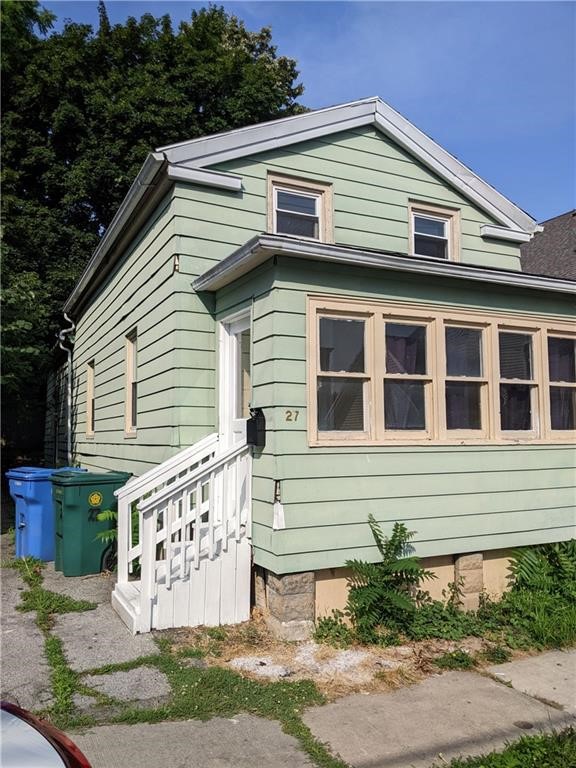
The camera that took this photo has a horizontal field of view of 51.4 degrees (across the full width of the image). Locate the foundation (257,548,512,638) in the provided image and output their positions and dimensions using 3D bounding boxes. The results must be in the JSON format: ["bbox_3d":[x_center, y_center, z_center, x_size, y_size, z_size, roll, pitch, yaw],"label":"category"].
[{"bbox_3d":[0.986,1.841,5.561,2.564,0.536,0.450,2,-5,-26],"label":"foundation"}]

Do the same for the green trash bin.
[{"bbox_3d":[-2.401,1.650,7.249,0.810,1.090,0.640,3,-5,-36],"label":"green trash bin"}]

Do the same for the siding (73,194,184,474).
[{"bbox_3d":[-2.745,-0.016,9.492,0.160,3.545,7.600,2,-5,-26],"label":"siding"}]

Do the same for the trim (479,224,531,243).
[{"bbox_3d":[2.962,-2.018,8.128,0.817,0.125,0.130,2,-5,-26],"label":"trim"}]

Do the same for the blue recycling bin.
[{"bbox_3d":[-3.262,1.712,8.079,0.640,1.090,0.810,-3,-5,38],"label":"blue recycling bin"}]

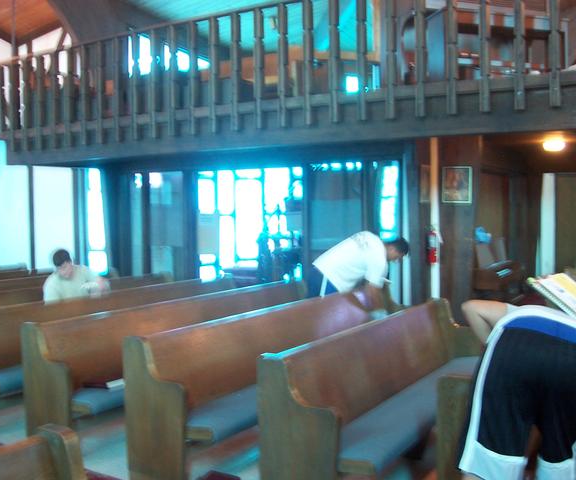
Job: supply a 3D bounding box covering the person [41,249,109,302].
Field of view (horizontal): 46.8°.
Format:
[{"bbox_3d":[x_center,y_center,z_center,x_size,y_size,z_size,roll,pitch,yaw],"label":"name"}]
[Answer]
[{"bbox_3d":[-1.957,0.714,6.100,0.620,1.270,0.560,2,3,43],"label":"person"}]

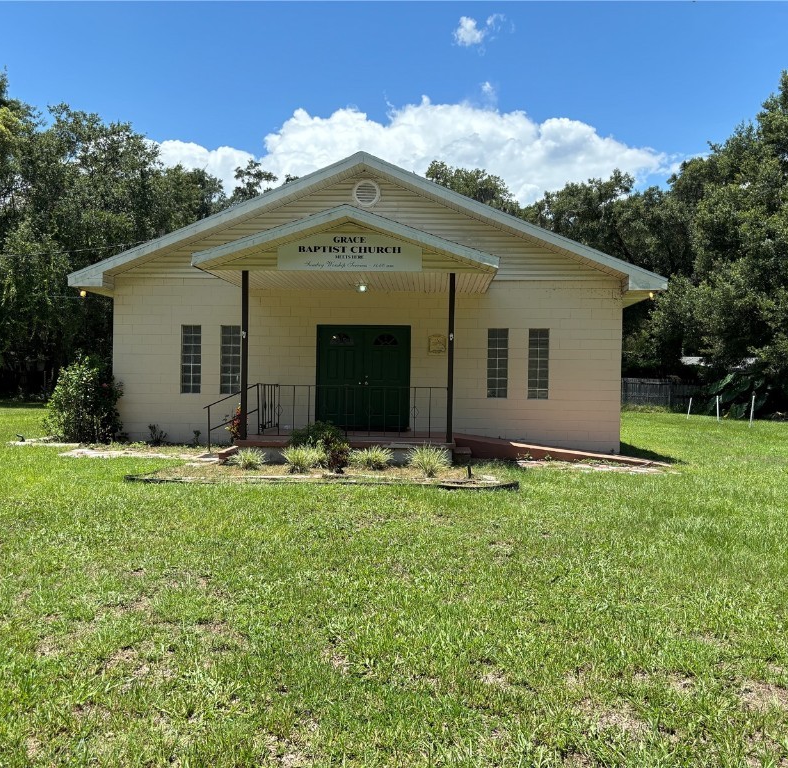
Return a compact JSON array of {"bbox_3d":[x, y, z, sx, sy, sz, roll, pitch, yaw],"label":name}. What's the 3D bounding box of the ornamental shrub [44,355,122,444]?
[{"bbox_3d":[-6.370,0.344,15.698,1.630,1.769,1.450,1,0,3],"label":"ornamental shrub"}]

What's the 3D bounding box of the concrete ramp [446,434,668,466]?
[{"bbox_3d":[3.085,1.224,14.735,3.880,0.420,1.360,1,0,3],"label":"concrete ramp"}]

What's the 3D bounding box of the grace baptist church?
[{"bbox_3d":[-0.371,-1.630,19.967,11.770,5.850,15.000,1,0,3],"label":"grace baptist church"}]

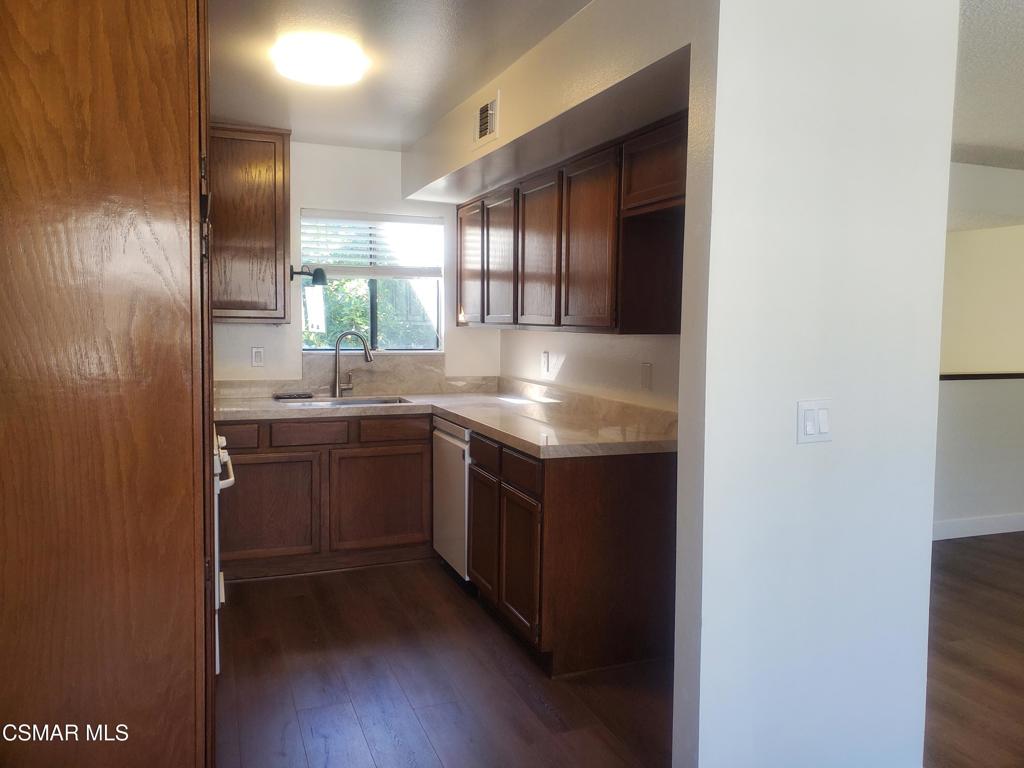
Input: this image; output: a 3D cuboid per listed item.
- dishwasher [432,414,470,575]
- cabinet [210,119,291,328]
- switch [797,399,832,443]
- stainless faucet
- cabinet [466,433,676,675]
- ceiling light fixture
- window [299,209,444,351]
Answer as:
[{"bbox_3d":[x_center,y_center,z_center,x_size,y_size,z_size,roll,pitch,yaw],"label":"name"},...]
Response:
[{"bbox_3d":[-0.044,0.601,4.140,0.600,0.820,0.605,-2,5,-22],"label":"dishwasher"},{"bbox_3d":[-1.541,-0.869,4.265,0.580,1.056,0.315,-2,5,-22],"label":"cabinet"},{"bbox_3d":[0.823,0.102,2.081,0.120,0.116,0.009,-2,5,-22],"label":"switch"},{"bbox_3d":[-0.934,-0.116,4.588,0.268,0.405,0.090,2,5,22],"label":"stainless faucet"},{"bbox_3d":[0.248,0.683,3.489,0.640,0.889,0.818,-2,5,-22],"label":"cabinet"},{"bbox_3d":[-0.741,-1.232,2.958,0.360,0.100,0.360,-2,5,-22],"label":"ceiling light fixture"},{"bbox_3d":[-0.852,-0.623,4.771,0.885,0.855,0.100,-2,5,-22],"label":"window"}]

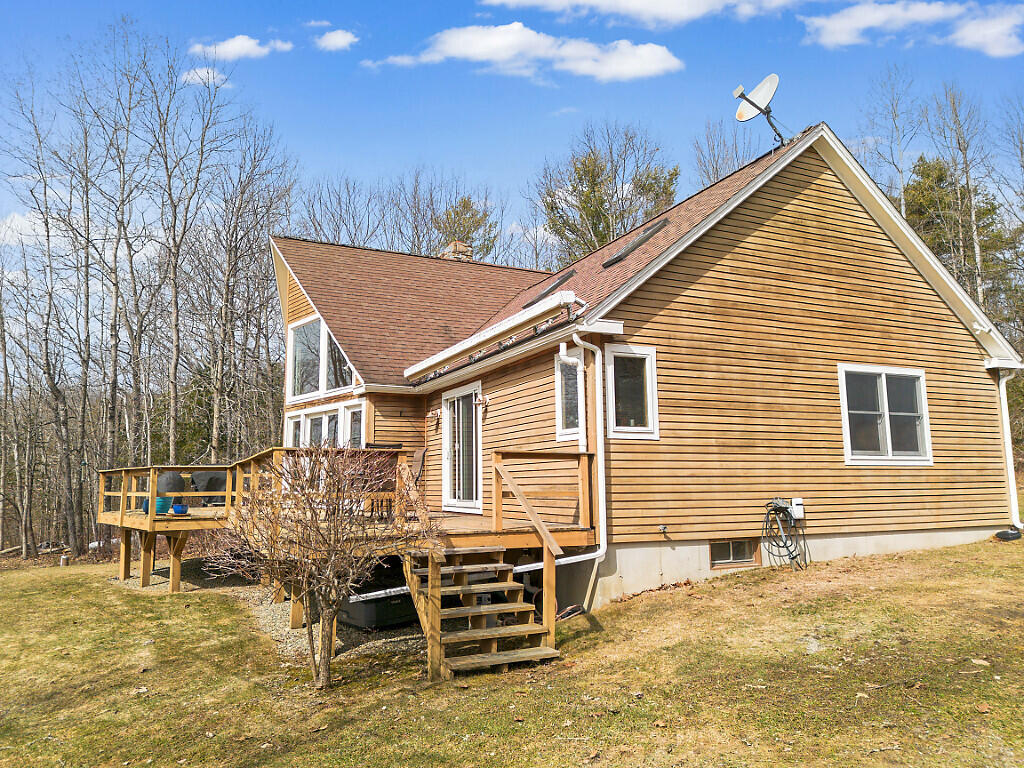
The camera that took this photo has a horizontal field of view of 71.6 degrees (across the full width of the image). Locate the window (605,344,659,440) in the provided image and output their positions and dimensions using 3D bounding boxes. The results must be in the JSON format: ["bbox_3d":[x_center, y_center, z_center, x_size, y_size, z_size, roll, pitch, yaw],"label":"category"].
[{"bbox_3d":[1.512,0.103,8.866,0.751,1.168,0.110,3,-9,-23],"label":"window"}]

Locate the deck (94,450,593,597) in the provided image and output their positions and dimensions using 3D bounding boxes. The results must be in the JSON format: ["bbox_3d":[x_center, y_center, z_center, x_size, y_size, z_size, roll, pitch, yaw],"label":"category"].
[{"bbox_3d":[-4.202,2.548,12.364,6.500,2.310,11.320,3,-9,-23],"label":"deck"}]

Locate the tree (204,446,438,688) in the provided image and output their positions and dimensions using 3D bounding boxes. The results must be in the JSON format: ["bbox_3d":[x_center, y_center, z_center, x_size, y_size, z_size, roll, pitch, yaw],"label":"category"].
[{"bbox_3d":[-1.743,1.688,6.693,2.126,2.180,2.200,3,-9,-23],"label":"tree"}]

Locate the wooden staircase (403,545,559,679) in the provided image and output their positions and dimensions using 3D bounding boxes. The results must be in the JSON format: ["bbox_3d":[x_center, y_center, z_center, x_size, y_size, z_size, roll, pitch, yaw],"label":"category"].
[{"bbox_3d":[-0.361,2.153,7.001,1.220,1.060,1.600,3,-9,-23],"label":"wooden staircase"}]

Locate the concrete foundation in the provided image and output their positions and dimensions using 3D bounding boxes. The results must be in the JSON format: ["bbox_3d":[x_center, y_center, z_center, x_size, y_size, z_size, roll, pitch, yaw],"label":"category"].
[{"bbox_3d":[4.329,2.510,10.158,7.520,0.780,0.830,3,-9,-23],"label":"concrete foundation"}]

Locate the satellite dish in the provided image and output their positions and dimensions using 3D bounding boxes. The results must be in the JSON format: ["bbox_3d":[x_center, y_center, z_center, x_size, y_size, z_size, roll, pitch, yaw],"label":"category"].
[{"bbox_3d":[3.796,-4.278,10.893,0.950,0.950,0.820,4,-9,-26],"label":"satellite dish"}]

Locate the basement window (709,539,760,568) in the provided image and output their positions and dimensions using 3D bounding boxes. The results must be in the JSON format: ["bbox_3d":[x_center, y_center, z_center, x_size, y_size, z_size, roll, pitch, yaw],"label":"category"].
[{"bbox_3d":[2.888,2.184,9.185,0.803,0.390,0.140,3,-9,-23],"label":"basement window"}]

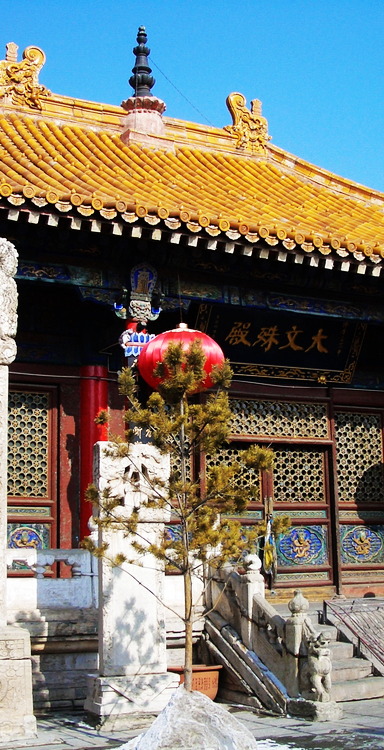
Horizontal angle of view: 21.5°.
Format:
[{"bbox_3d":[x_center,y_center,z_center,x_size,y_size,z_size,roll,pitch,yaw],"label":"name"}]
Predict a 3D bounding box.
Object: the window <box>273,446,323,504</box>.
[{"bbox_3d":[1.616,1.521,15.053,0.892,0.766,0.080,4,-13,-26],"label":"window"}]

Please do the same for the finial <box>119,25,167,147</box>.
[{"bbox_3d":[-1.029,-5.984,20.827,0.970,2.750,0.970,-1,-11,0],"label":"finial"}]

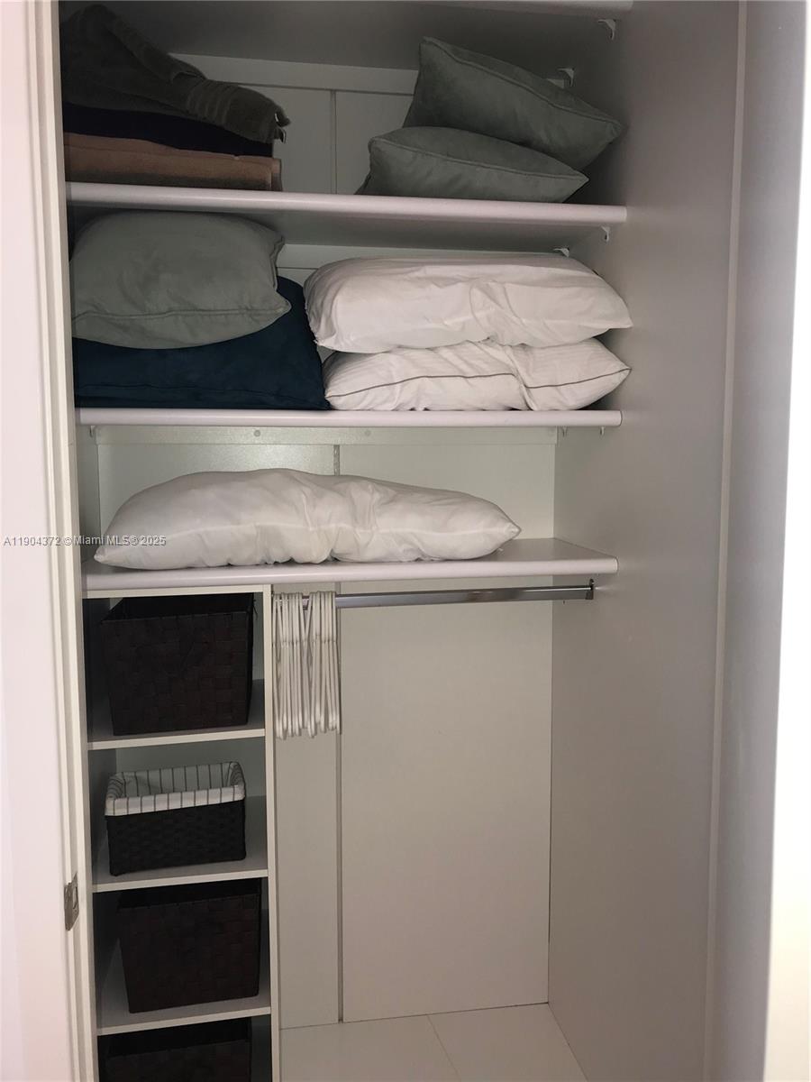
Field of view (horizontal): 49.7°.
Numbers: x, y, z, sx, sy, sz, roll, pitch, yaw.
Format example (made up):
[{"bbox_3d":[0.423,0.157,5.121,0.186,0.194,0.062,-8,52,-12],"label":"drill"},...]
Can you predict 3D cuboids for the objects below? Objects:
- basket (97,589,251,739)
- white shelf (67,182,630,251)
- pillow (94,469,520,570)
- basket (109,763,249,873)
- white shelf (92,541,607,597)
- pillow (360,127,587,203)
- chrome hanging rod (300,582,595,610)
[{"bbox_3d":[-0.467,0.242,1.841,0.288,0.232,0.275,-1,8,-10],"label":"basket"},{"bbox_3d":[-0.120,-0.657,1.813,1.068,0.030,0.349,-1,8,-10],"label":"white shelf"},{"bbox_3d":[-0.196,-0.064,1.876,0.875,0.184,0.334,-1,8,-10],"label":"pillow"},{"bbox_3d":[-0.473,0.573,1.836,0.274,0.162,0.162,-1,8,-10],"label":"basket"},{"bbox_3d":[-0.119,0.041,1.905,1.068,0.032,0.354,-1,8,-10],"label":"white shelf"},{"bbox_3d":[0.116,-0.760,1.838,0.463,0.166,0.359,-1,8,-10],"label":"pillow"},{"bbox_3d":[0.067,0.124,1.887,0.712,0.029,0.019,-1,8,-10],"label":"chrome hanging rod"}]

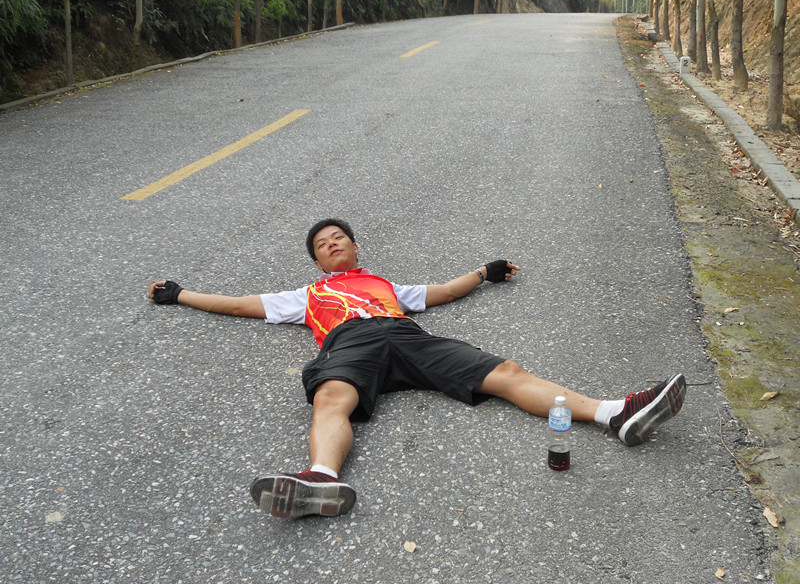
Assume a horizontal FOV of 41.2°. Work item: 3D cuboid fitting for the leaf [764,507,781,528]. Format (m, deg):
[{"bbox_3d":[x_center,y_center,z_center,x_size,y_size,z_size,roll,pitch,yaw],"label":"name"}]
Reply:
[{"bbox_3d":[0.991,0.601,2.832,0.035,0.018,0.085,0,17,4],"label":"leaf"}]

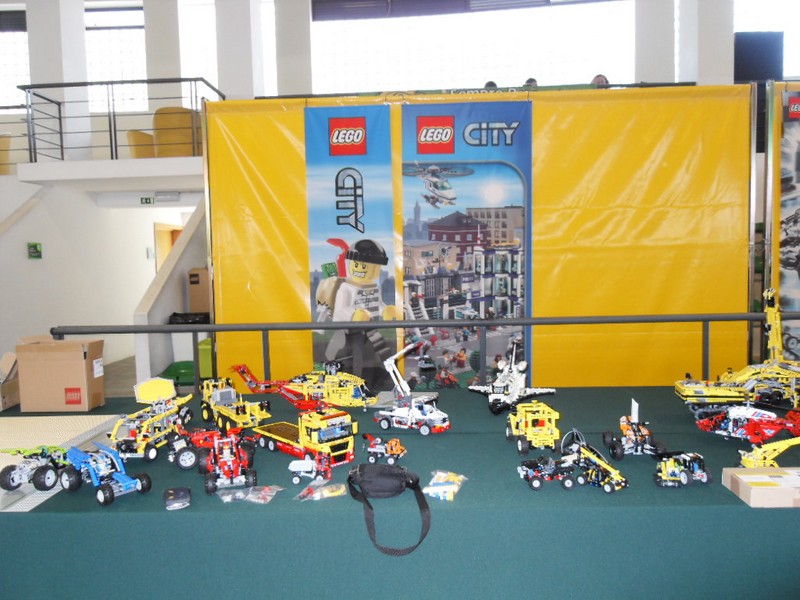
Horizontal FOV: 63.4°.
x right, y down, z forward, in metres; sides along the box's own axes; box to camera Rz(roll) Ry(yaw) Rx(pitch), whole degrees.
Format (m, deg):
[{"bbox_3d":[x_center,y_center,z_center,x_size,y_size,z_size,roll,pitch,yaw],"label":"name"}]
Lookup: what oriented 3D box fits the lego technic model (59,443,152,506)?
[{"bbox_3d":[-0.809,0.469,1.788,0.245,0.128,0.140,1,4,39],"label":"lego technic model"}]

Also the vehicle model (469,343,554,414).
[{"bbox_3d":[0.467,0.331,2.817,0.378,0.256,0.419,0,4,19],"label":"vehicle model"}]

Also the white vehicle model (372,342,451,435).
[{"bbox_3d":[0.043,0.330,2.463,0.281,0.329,0.102,1,5,32],"label":"white vehicle model"}]

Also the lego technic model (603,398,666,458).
[{"bbox_3d":[0.728,0.404,2.038,0.162,0.160,0.210,-1,3,5],"label":"lego technic model"}]

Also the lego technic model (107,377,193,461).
[{"bbox_3d":[-0.896,0.402,2.370,0.158,0.240,0.429,-1,4,-2],"label":"lego technic model"}]

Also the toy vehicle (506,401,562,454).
[{"bbox_3d":[0.435,0.417,2.132,0.130,0.135,0.230,-2,3,-4],"label":"toy vehicle"}]

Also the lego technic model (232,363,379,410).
[{"bbox_3d":[-0.400,0.383,2.825,0.644,0.189,0.194,0,4,16],"label":"lego technic model"}]

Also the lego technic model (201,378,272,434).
[{"bbox_3d":[-0.667,0.417,2.596,0.164,0.167,0.399,-4,5,-33],"label":"lego technic model"}]

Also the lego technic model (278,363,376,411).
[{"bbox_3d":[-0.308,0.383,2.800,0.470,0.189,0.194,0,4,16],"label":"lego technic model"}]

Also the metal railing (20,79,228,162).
[{"bbox_3d":[-3.768,-2.378,8.979,2.496,1.020,0.950,-1,3,4],"label":"metal railing"}]

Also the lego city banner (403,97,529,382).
[{"bbox_3d":[0.415,-0.233,3.893,0.771,1.880,0.020,-1,3,2],"label":"lego city banner"}]

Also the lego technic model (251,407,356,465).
[{"bbox_3d":[-0.331,0.439,2.220,0.153,0.164,0.409,-5,6,-43],"label":"lego technic model"}]

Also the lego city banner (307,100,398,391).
[{"bbox_3d":[-0.293,-0.222,3.921,0.510,1.880,0.020,-1,3,2],"label":"lego city banner"}]

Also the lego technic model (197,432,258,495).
[{"bbox_3d":[-0.531,0.478,1.992,0.164,0.128,0.256,-3,4,-17],"label":"lego technic model"}]

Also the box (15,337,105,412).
[{"bbox_3d":[-1.501,0.333,2.885,0.303,0.300,0.155,-1,3,4],"label":"box"}]

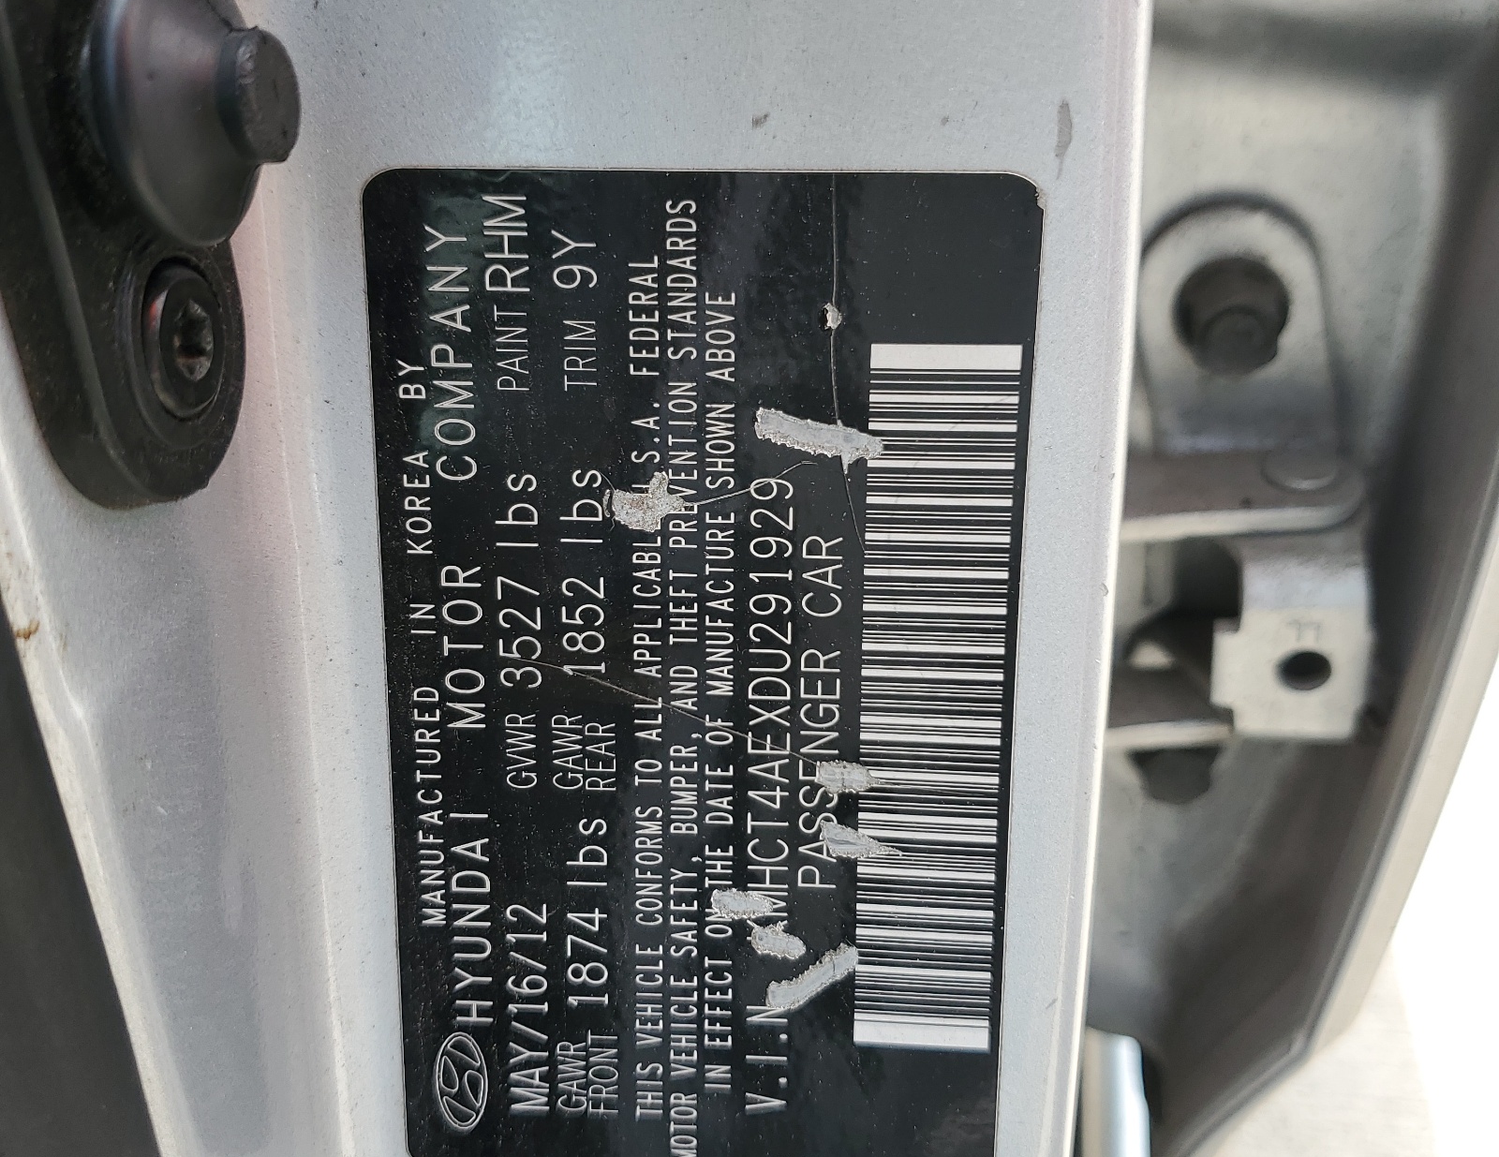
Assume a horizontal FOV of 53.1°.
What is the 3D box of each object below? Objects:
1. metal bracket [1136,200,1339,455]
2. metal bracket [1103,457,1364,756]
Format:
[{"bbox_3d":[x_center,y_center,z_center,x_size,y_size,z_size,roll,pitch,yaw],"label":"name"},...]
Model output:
[{"bbox_3d":[0.071,-0.037,0.222,0.028,0.035,0.013,-4,33,6],"label":"metal bracket"},{"bbox_3d":[0.070,0.003,0.228,0.040,0.041,0.032,-4,33,6],"label":"metal bracket"}]

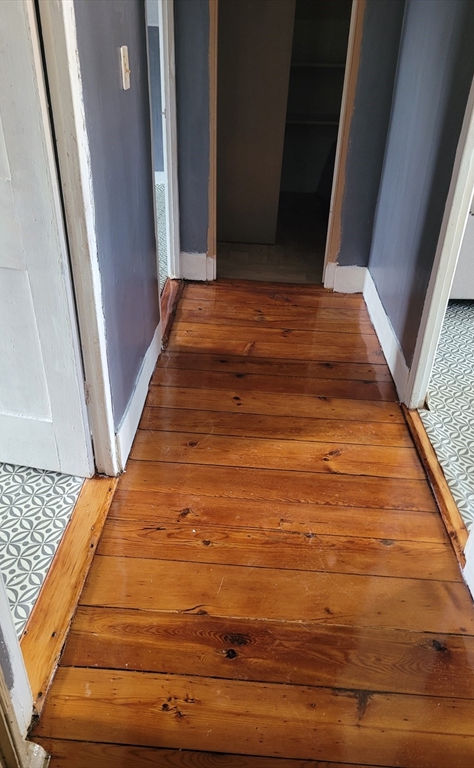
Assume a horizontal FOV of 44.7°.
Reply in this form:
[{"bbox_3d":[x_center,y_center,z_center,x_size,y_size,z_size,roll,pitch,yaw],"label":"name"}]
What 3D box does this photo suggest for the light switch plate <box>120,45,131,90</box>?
[{"bbox_3d":[-0.348,-0.988,1.802,0.012,0.115,0.075,3,32,2],"label":"light switch plate"}]

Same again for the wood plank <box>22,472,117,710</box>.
[{"bbox_3d":[-0.488,0.539,1.644,0.103,0.022,0.787,3,32,2],"label":"wood plank"}]

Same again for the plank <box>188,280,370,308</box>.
[{"bbox_3d":[0.217,-0.509,3.391,1.058,0.025,0.288,3,31,2],"label":"plank"}]

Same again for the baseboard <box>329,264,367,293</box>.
[{"bbox_3d":[0.666,-0.618,3.386,0.210,0.161,0.020,3,32,2],"label":"baseboard"}]

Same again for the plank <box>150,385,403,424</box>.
[{"bbox_3d":[0.152,0.092,2.398,1.052,0.020,0.158,3,32,2],"label":"plank"}]

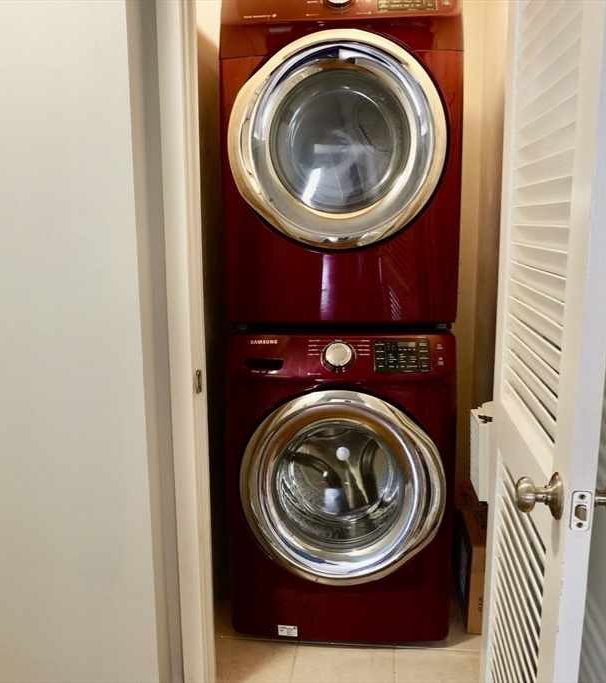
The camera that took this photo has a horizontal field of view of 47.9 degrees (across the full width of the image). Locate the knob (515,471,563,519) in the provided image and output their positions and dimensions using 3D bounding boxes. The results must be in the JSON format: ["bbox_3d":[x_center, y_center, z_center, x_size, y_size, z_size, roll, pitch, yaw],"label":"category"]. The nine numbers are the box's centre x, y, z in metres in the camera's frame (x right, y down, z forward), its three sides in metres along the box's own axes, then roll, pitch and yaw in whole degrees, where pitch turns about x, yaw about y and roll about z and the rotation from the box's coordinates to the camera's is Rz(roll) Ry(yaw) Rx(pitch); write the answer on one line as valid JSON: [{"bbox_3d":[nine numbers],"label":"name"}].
[{"bbox_3d":[0.344,0.226,1.002,0.061,0.072,0.072,1,10,6],"label":"knob"}]

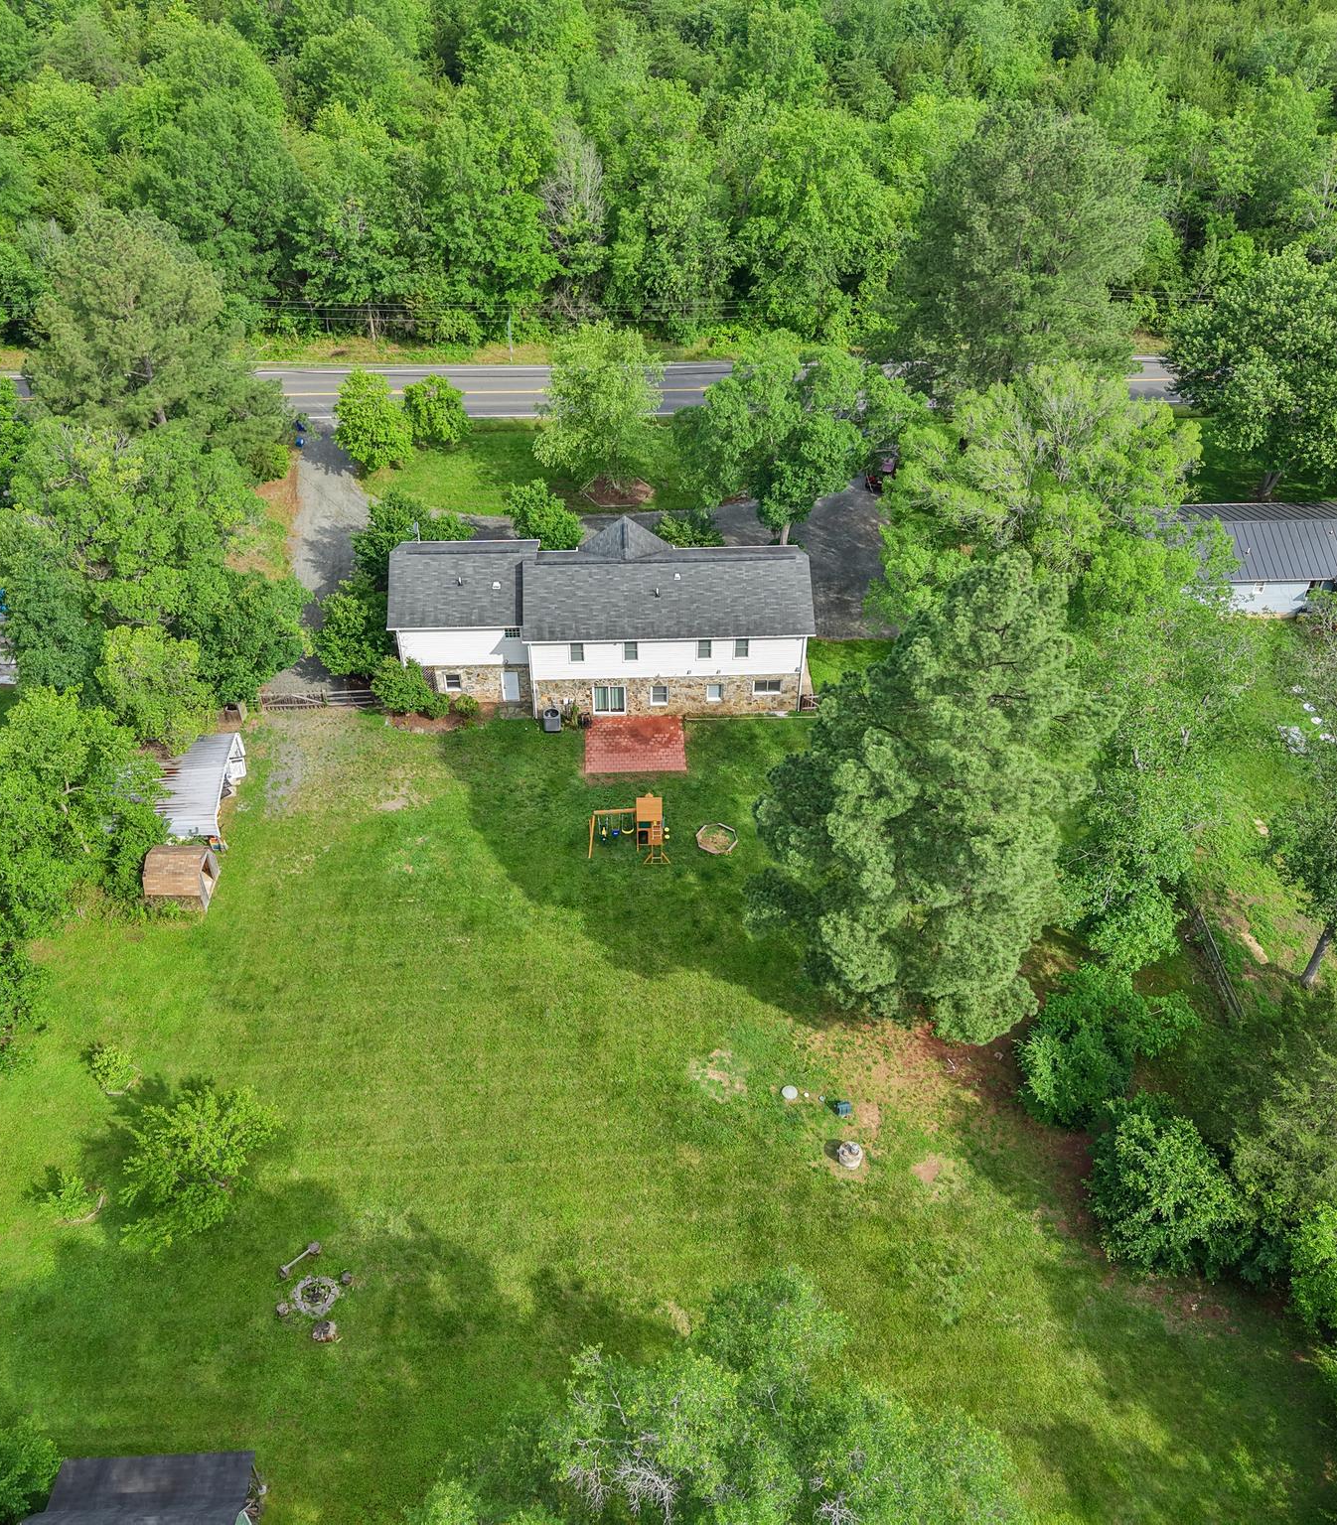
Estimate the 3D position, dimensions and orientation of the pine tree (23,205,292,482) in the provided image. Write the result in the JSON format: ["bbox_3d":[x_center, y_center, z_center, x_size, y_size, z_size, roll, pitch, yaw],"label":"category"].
[{"bbox_3d":[-34.000,-28.363,94.453,16.000,17.600,16.000,0,42,0],"label":"pine tree"}]

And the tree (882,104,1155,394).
[{"bbox_3d":[23.400,-32.663,95.667,16.500,22.300,16.500,0,42,0],"label":"tree"}]

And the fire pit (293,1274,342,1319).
[{"bbox_3d":[-13.507,20.460,53.975,1.750,0.300,1.750,0,42,0],"label":"fire pit"}]

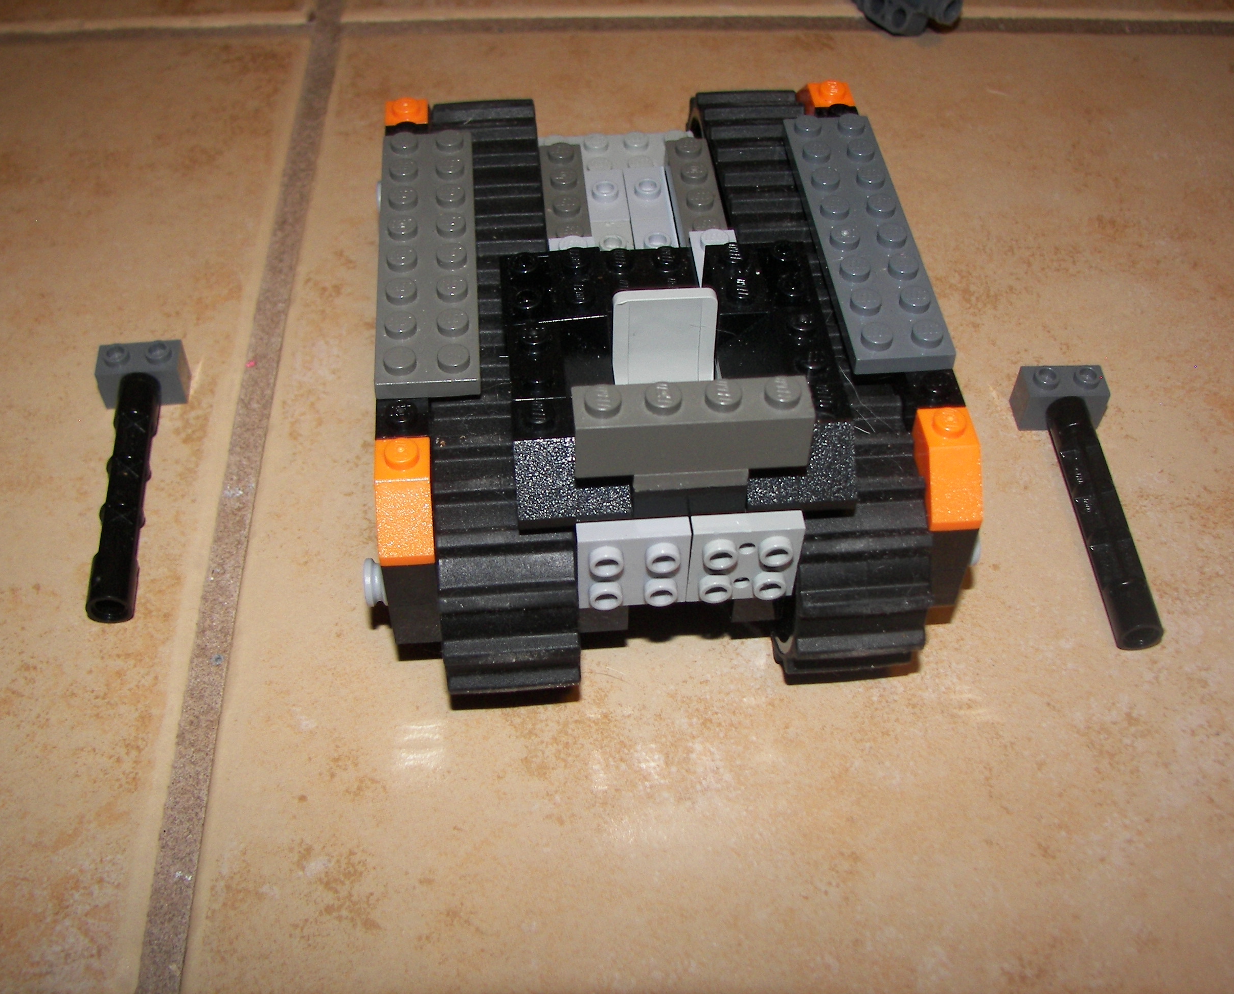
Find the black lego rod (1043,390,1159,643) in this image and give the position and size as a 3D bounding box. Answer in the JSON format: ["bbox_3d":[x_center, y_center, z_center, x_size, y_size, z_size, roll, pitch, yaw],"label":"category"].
[{"bbox_3d":[0.088,0.004,0.251,0.008,0.008,0.054,0,48,-2],"label":"black lego rod"}]

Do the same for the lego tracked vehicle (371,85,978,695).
[{"bbox_3d":[0.004,-0.031,0.243,0.093,0.067,0.130,-3,48,-4],"label":"lego tracked vehicle"}]

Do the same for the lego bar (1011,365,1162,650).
[{"bbox_3d":[0.088,0.000,0.253,0.016,0.011,0.062,0,48,-2],"label":"lego bar"}]

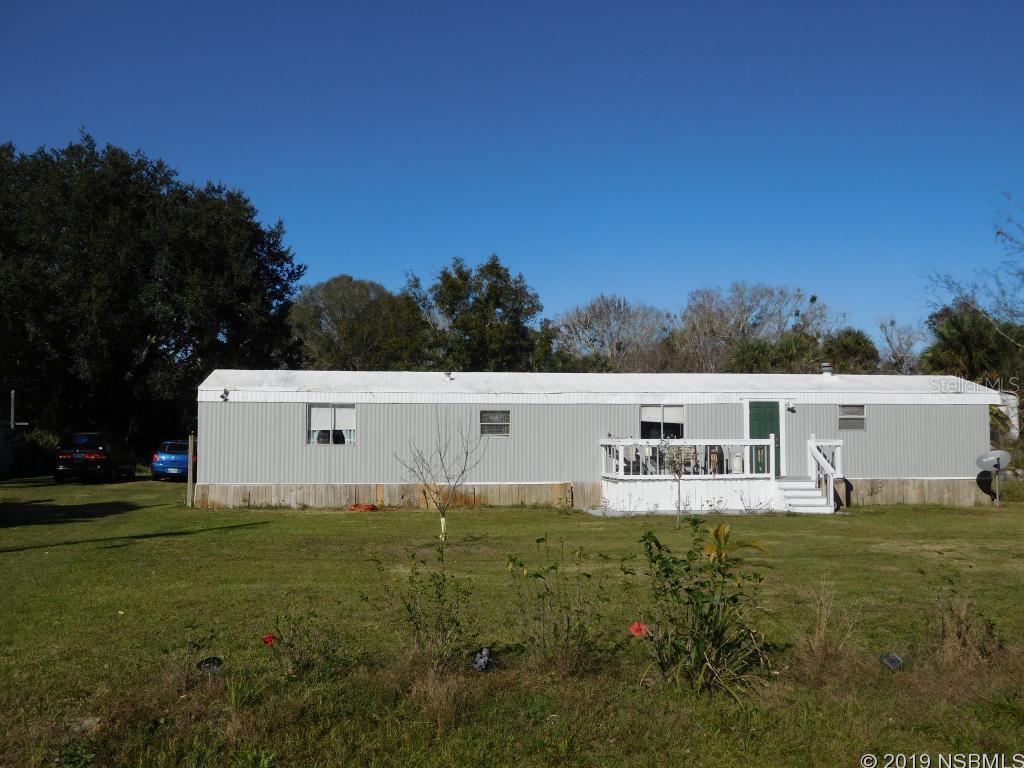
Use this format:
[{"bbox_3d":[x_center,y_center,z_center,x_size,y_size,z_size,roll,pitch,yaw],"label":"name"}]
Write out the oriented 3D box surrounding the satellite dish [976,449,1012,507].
[{"bbox_3d":[12.594,2.451,24.696,0.880,1.481,0.720,-3,-4,37],"label":"satellite dish"}]

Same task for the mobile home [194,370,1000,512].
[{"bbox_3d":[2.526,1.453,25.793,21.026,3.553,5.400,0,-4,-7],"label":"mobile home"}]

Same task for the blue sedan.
[{"bbox_3d":[-12.442,2.953,36.365,1.720,1.440,4.400,0,-4,-7],"label":"blue sedan"}]

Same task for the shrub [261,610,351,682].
[{"bbox_3d":[-1.424,1.791,6.561,0.610,0.437,0.549,0,-4,0],"label":"shrub"}]

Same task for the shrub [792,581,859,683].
[{"bbox_3d":[2.165,1.685,6.539,0.456,0.647,0.433,0,-4,0],"label":"shrub"}]

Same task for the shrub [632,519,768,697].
[{"bbox_3d":[1.251,1.444,6.284,0.903,1.095,0.794,0,-4,0],"label":"shrub"}]

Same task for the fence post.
[{"bbox_3d":[-7.884,2.121,23.213,0.110,1.861,0.110,0,-4,-7],"label":"fence post"}]

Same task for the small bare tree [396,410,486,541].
[{"bbox_3d":[-1.164,1.509,15.636,1.487,2.144,1.368,0,-4,0],"label":"small bare tree"}]

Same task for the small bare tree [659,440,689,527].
[{"bbox_3d":[3.089,1.908,18.106,0.574,1.653,0.545,0,-4,0],"label":"small bare tree"}]

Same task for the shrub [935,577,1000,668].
[{"bbox_3d":[3.294,1.721,6.861,0.493,0.615,0.468,0,-4,0],"label":"shrub"}]

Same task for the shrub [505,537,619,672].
[{"bbox_3d":[0.360,1.556,6.750,0.798,0.930,0.679,0,-4,0],"label":"shrub"}]

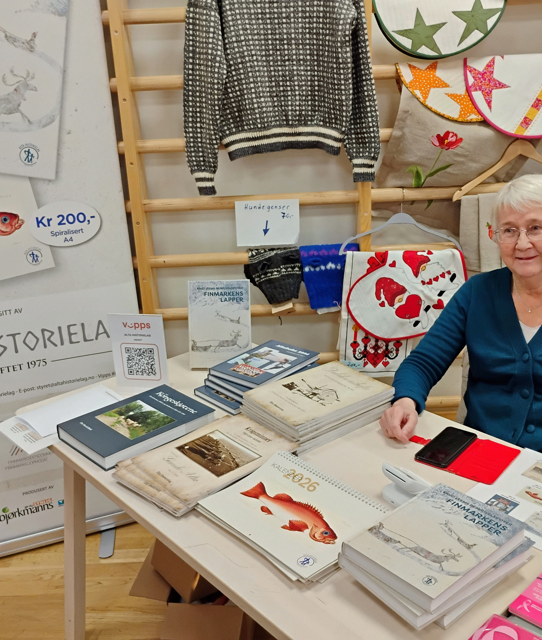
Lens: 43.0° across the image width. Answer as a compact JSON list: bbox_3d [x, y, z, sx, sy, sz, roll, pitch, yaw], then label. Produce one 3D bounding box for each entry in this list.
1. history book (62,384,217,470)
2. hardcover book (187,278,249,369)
[{"bbox_3d":[-0.309,0.243,1.610,0.297,0.031,0.212,-19,25,-39],"label":"history book"},{"bbox_3d":[-0.140,0.011,1.932,0.172,0.243,0.027,-1,2,5],"label":"hardcover book"}]

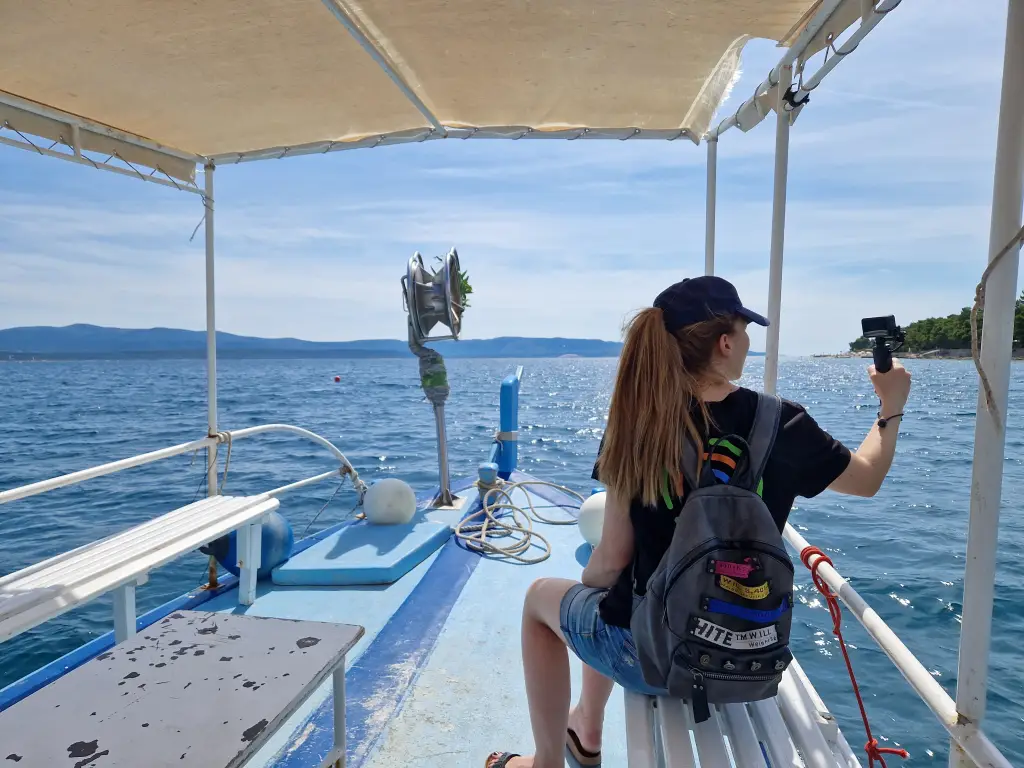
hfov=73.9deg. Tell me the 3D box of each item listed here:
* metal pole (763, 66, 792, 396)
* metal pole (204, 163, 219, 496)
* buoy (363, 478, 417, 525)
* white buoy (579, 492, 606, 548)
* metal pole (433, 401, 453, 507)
[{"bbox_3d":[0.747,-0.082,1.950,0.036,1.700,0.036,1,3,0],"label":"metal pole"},{"bbox_3d":[-1.319,-0.068,2.980,0.036,1.800,0.036,1,3,0],"label":"metal pole"},{"bbox_3d":[-0.698,0.688,3.900,0.300,0.295,0.310,0,2,0],"label":"buoy"},{"bbox_3d":[0.491,0.706,3.500,0.303,0.303,0.315,0,2,0],"label":"white buoy"},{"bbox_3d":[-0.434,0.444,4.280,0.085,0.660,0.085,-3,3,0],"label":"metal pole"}]

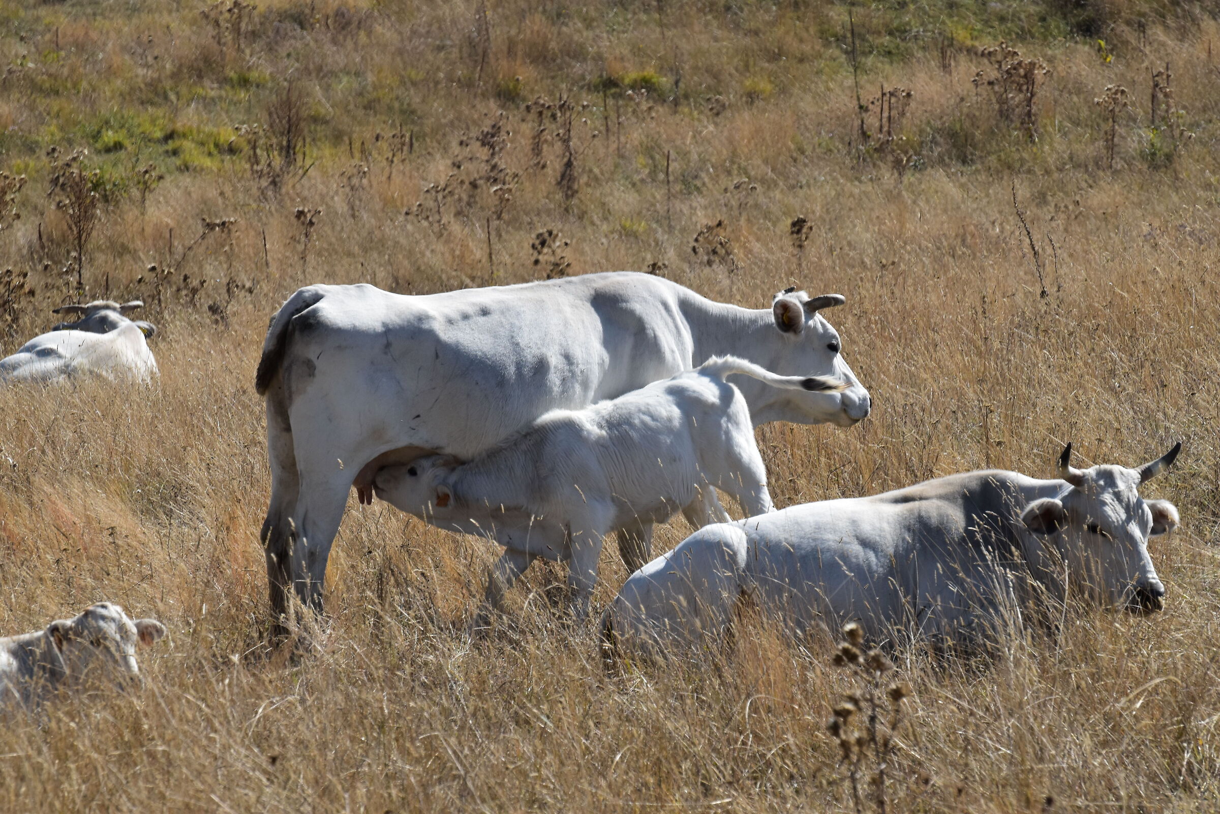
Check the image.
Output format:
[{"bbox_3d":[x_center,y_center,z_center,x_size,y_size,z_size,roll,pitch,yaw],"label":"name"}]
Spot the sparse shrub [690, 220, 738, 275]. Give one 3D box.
[{"bbox_3d":[0.659,-0.997,73.854,0.301,0.367,0.286,0,2,0],"label":"sparse shrub"}]

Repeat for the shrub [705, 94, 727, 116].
[{"bbox_3d":[0.973,-2.749,107.000,0.209,0.227,0.199,0,2,0],"label":"shrub"}]

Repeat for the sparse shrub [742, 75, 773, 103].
[{"bbox_3d":[1.415,-3.042,112.000,0.301,0.274,0.286,0,2,0],"label":"sparse shrub"}]

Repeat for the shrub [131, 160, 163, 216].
[{"bbox_3d":[-3.261,-1.522,82.386,0.228,0.410,0.217,0,2,0],"label":"shrub"}]

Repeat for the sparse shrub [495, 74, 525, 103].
[{"bbox_3d":[-0.959,-3.046,112.000,0.283,0.283,0.269,0,2,0],"label":"sparse shrub"}]

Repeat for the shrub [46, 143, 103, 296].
[{"bbox_3d":[-3.284,-1.140,71.664,0.345,0.912,0.327,0,2,0],"label":"shrub"}]

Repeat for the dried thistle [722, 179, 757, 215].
[{"bbox_3d":[0.920,-1.469,83.000,0.250,0.311,0.238,0,2,0],"label":"dried thistle"}]

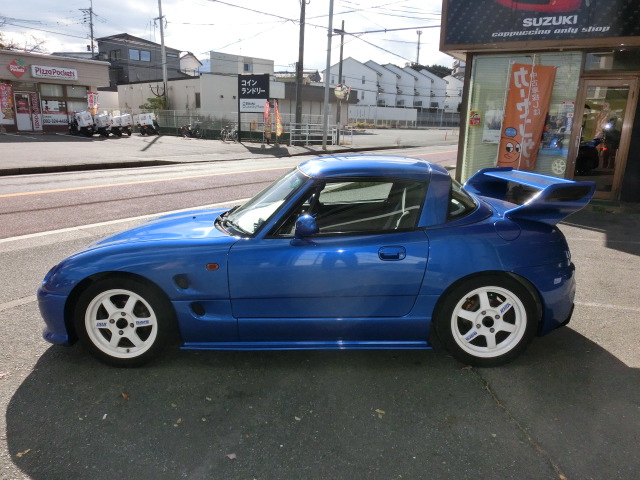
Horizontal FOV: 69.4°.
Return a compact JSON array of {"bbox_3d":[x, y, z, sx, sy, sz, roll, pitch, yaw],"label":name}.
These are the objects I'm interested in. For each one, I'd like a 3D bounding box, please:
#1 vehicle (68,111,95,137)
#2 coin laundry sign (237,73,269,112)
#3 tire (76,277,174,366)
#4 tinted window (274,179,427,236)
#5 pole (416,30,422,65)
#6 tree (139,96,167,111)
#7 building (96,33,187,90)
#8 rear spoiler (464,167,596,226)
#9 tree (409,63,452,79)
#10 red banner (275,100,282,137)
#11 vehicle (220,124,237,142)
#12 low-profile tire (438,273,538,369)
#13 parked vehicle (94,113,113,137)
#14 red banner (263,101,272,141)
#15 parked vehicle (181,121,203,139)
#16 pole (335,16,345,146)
[{"bbox_3d":[-13.651,-6.651,26.455,1.720,1.420,0.630,10,17,30],"label":"vehicle"},{"bbox_3d":[-3.614,-8.066,25.500,2.000,2.000,0.150,9,17,28],"label":"coin laundry sign"},{"bbox_3d":[-1.121,0.462,2.689,0.530,0.530,0.170,-1,13,2],"label":"tire"},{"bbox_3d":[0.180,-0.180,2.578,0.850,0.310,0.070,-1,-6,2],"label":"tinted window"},{"bbox_3d":[26.801,-51.249,125.000,1.500,11.000,1.500,2,15,0],"label":"pole"},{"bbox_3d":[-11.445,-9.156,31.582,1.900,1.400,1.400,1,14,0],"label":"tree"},{"bbox_3d":[-20.130,-18.538,52.390,5.800,8.000,7.200,10,17,31],"label":"building"},{"bbox_3d":[1.259,-0.324,3.091,0.500,0.250,1.210,-1,13,2],"label":"rear spoiler"},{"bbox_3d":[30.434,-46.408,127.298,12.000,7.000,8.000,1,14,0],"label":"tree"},{"bbox_3d":[-2.200,-6.440,24.500,0.450,1.850,0.200,3,15,5],"label":"red banner"},{"bbox_3d":[-4.808,-5.621,24.396,0.550,1.030,1.720,-8,17,-32],"label":"vehicle"},{"bbox_3d":[0.938,0.439,2.638,0.570,0.570,0.185,0,14,1],"label":"low-profile tire"},{"bbox_3d":[-12.675,-6.685,26.751,1.720,1.360,0.630,10,17,30],"label":"parked vehicle"},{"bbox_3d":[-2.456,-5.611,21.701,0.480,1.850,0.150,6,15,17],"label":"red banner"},{"bbox_3d":[-7.312,-6.259,26.300,0.600,1.000,1.600,9,16,26],"label":"parked vehicle"},{"bbox_3d":[1.077,-7.897,23.572,0.300,6.070,0.250,2,14,0],"label":"pole"}]

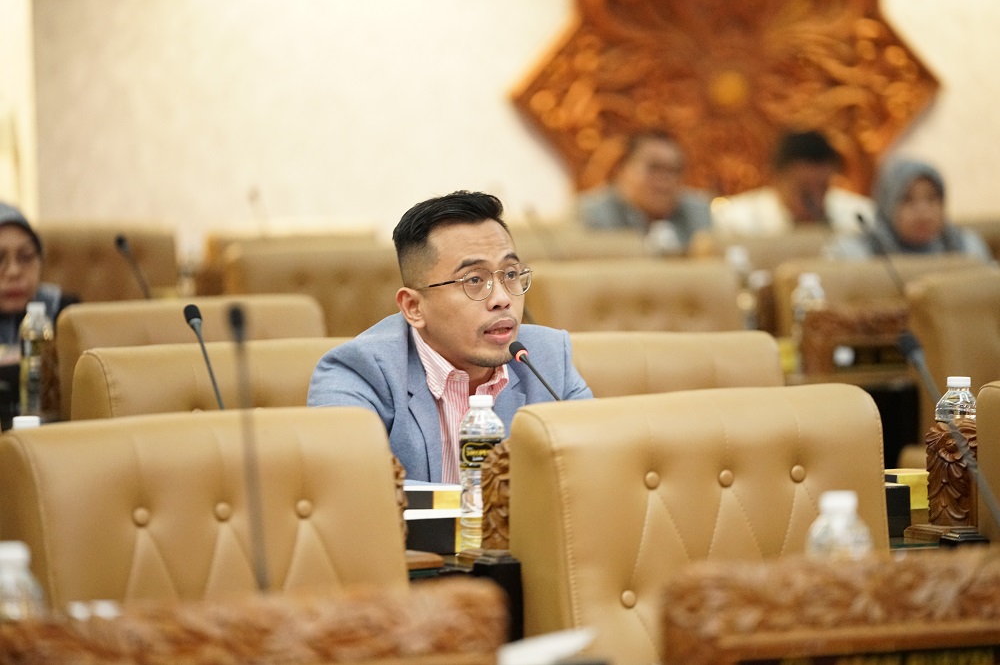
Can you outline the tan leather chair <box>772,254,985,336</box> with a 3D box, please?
[{"bbox_3d":[0.939,0.359,12.277,0.580,1.050,0.640,-2,3,-29],"label":"tan leather chair"}]

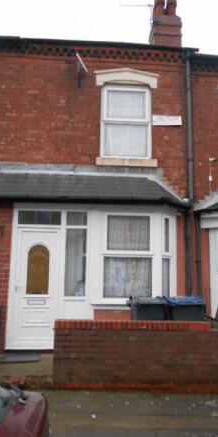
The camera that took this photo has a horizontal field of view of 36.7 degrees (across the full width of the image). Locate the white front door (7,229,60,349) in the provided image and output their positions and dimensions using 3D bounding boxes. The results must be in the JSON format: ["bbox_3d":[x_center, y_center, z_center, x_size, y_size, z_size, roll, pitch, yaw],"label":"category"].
[{"bbox_3d":[-1.259,1.172,5.589,0.839,2.006,0.092,1,-9,-3],"label":"white front door"}]

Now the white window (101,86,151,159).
[{"bbox_3d":[0.350,-1.917,6.575,1.001,1.508,0.102,1,-9,-3],"label":"white window"}]

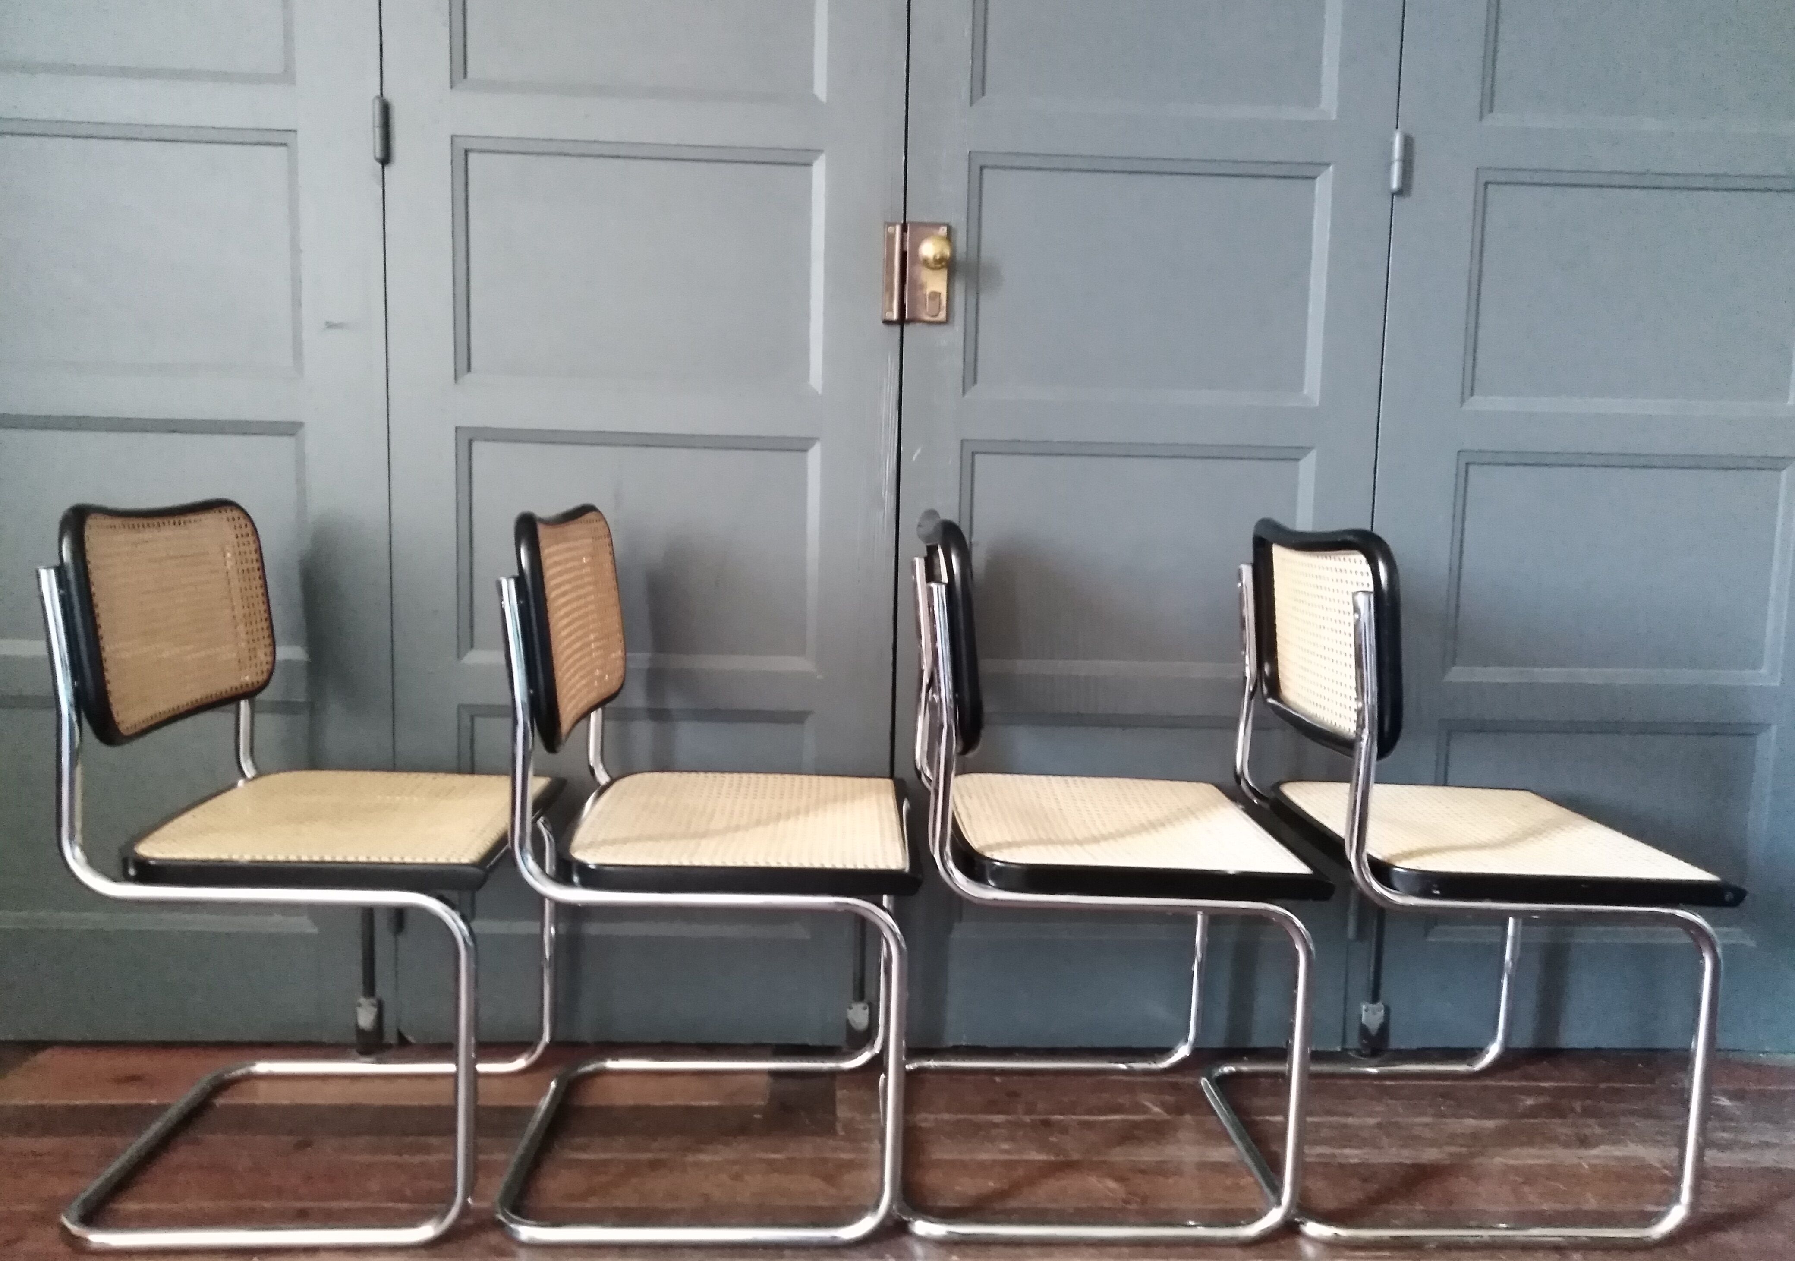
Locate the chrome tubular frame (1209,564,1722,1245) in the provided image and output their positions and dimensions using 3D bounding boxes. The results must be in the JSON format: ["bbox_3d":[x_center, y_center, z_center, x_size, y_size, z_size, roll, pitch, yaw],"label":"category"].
[{"bbox_3d":[0.710,0.283,1.696,0.506,0.836,0.475,1,6,-2],"label":"chrome tubular frame"}]

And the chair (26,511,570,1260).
[{"bbox_3d":[-0.713,0.259,1.639,0.506,0.836,0.475,1,6,-3],"label":"chair"}]

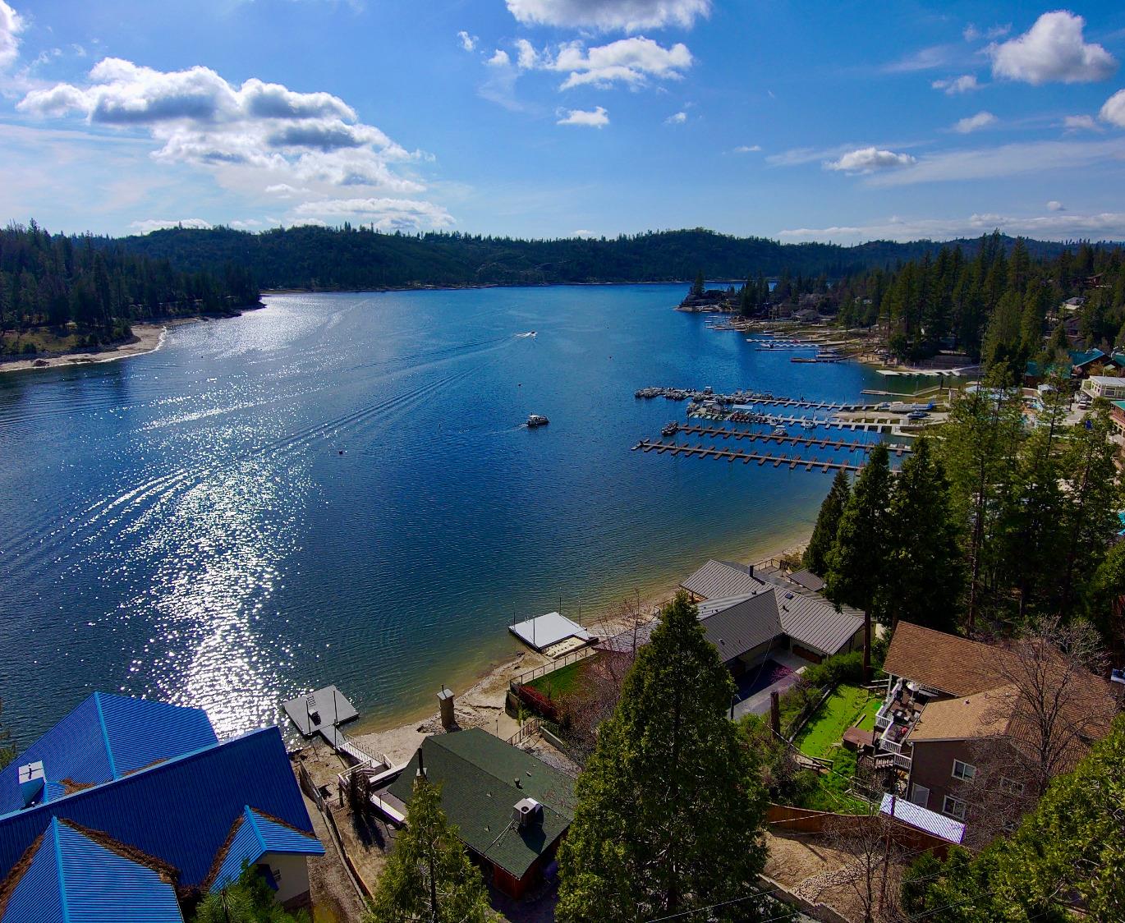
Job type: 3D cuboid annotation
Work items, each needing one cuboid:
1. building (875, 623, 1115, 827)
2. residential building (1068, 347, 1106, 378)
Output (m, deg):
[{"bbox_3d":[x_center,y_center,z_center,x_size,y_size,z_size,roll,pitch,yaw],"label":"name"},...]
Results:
[{"bbox_3d":[30.054,17.789,52.201,15.000,7.500,18.300,9,18,34],"label":"building"},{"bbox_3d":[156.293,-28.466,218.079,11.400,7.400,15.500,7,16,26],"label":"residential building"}]

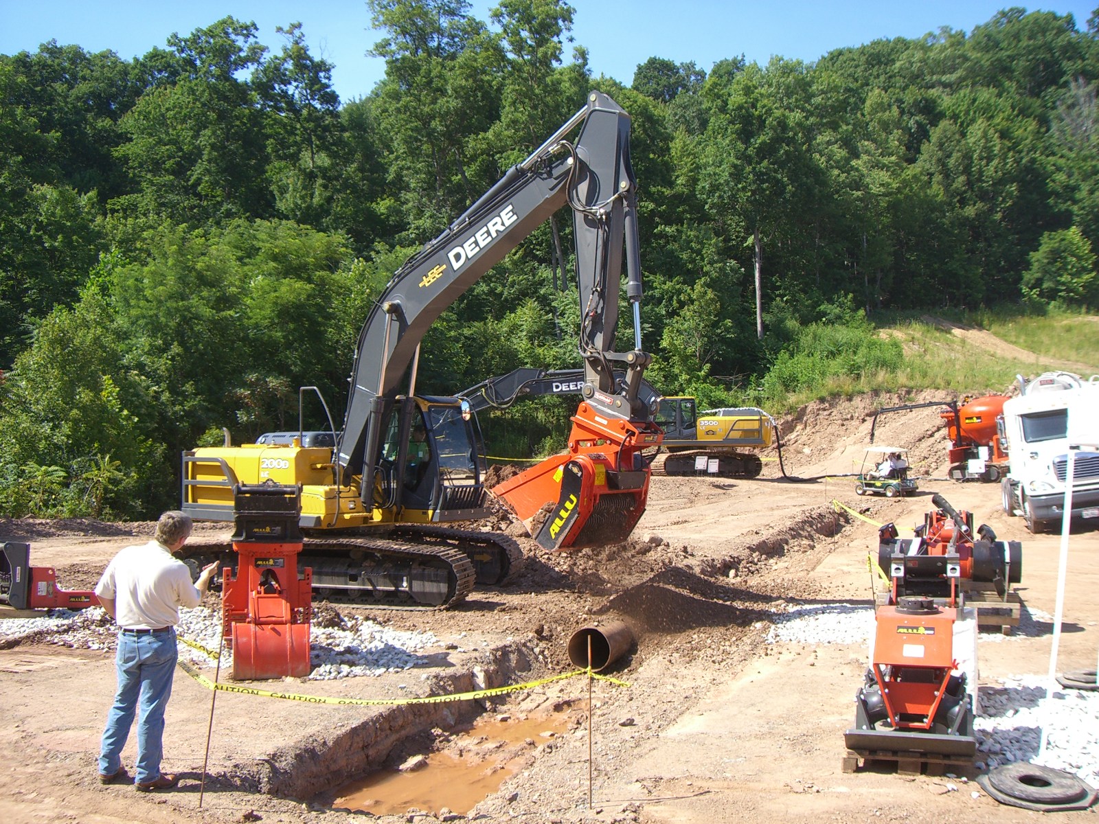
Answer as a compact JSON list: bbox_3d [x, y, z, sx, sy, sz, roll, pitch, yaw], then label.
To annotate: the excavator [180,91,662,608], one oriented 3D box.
[{"bbox_3d":[-1.906,-0.655,17.277,8.050,6.750,4.200,-1,-2,35],"label":"excavator"}]

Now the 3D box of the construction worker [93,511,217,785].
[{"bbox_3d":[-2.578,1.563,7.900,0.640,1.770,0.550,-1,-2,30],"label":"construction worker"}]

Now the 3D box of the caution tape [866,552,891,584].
[{"bbox_3d":[3.193,1.511,11.700,0.120,0.320,1.300,0,-1,7],"label":"caution tape"}]

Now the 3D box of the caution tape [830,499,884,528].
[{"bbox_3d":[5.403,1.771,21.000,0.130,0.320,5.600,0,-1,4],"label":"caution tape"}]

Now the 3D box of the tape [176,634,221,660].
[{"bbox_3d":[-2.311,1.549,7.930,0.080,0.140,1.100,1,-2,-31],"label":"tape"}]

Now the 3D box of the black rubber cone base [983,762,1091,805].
[{"bbox_3d":[3.240,2.475,8.020,0.610,0.065,0.610,0,5,0],"label":"black rubber cone base"}]

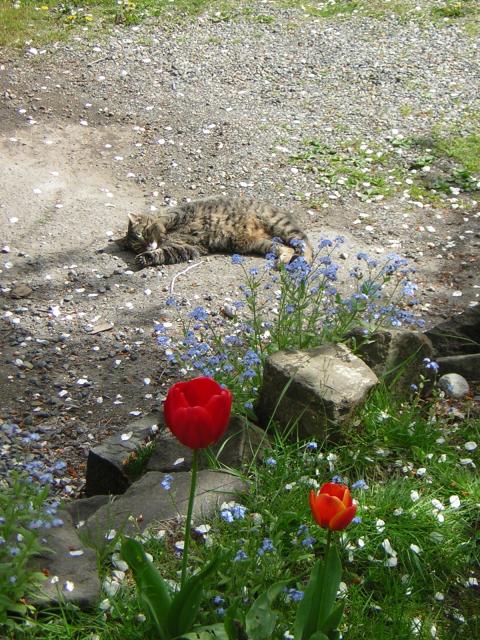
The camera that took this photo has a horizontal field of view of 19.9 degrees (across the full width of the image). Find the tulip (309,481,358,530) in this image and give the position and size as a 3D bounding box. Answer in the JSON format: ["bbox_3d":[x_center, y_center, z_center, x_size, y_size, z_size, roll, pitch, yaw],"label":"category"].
[{"bbox_3d":[0.101,0.204,1.500,0.050,0.050,0.050,0,22,0],"label":"tulip"}]

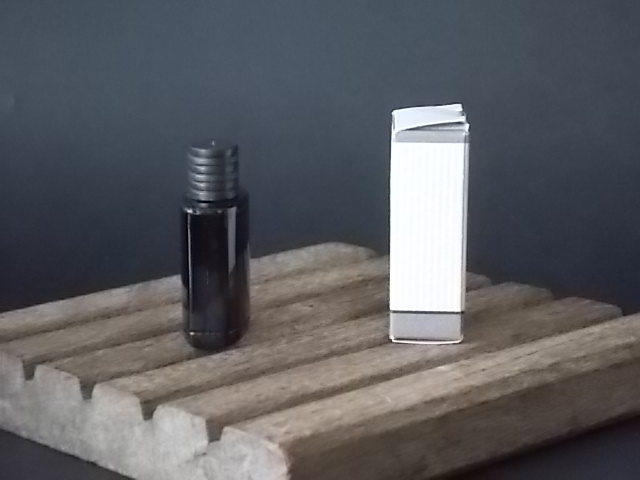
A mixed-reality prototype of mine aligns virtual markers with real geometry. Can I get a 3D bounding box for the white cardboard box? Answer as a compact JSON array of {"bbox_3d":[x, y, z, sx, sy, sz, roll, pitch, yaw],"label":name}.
[{"bbox_3d":[0.033,-0.004,0.620,0.021,0.066,0.022,1,13,5],"label":"white cardboard box"}]

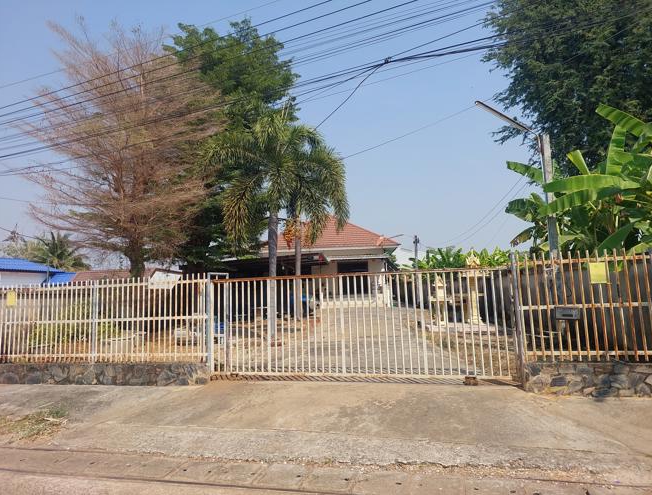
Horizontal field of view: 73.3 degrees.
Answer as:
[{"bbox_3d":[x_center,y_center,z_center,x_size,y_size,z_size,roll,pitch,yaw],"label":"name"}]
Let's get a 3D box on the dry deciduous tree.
[{"bbox_3d":[-6.555,-2.220,13.979,6.400,9.970,6.200,1,-8,-25],"label":"dry deciduous tree"}]

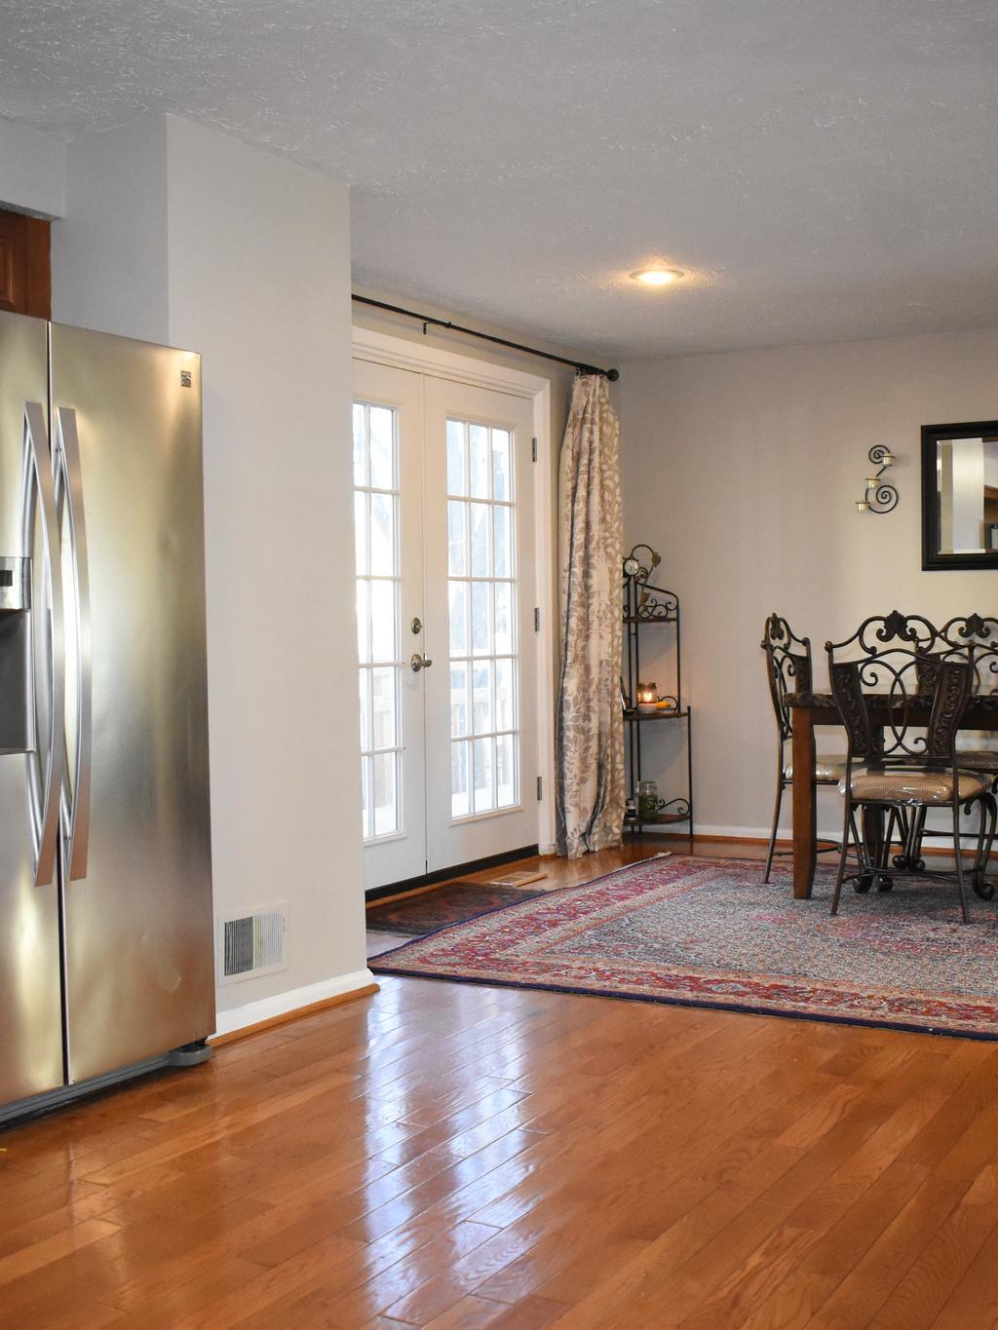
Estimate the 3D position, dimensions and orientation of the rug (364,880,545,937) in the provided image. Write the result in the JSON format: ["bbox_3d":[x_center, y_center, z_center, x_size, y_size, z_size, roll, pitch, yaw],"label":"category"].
[{"bbox_3d":[-0.186,0.916,5.613,0.560,0.012,0.950,0,2,31],"label":"rug"}]

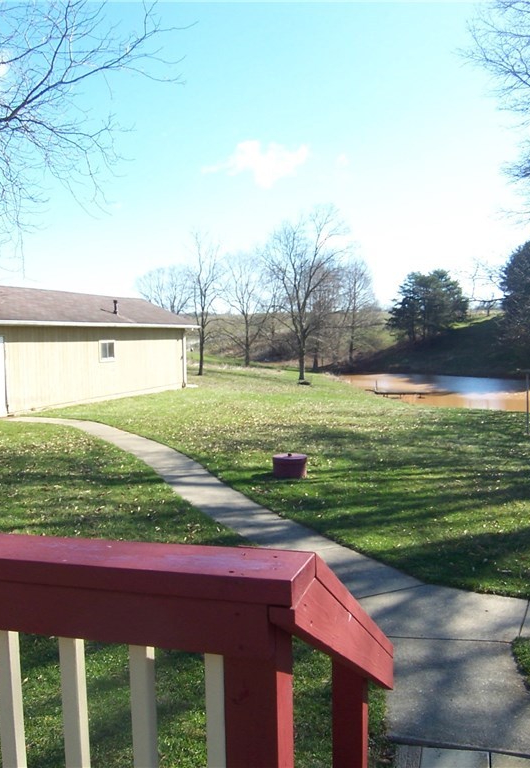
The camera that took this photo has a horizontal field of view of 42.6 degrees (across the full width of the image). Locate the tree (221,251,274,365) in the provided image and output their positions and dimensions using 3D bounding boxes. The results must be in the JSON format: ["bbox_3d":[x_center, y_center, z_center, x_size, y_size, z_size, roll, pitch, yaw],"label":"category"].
[{"bbox_3d":[-1.432,-5.816,52.670,4.206,8.931,4.206,0,4,0],"label":"tree"}]

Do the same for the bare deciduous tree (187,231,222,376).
[{"bbox_3d":[-3.471,-4.677,39.688,2.234,8.436,2.234,0,4,0],"label":"bare deciduous tree"}]

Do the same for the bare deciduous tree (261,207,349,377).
[{"bbox_3d":[2.382,-5.053,38.136,4.979,9.851,4.979,0,4,0],"label":"bare deciduous tree"}]

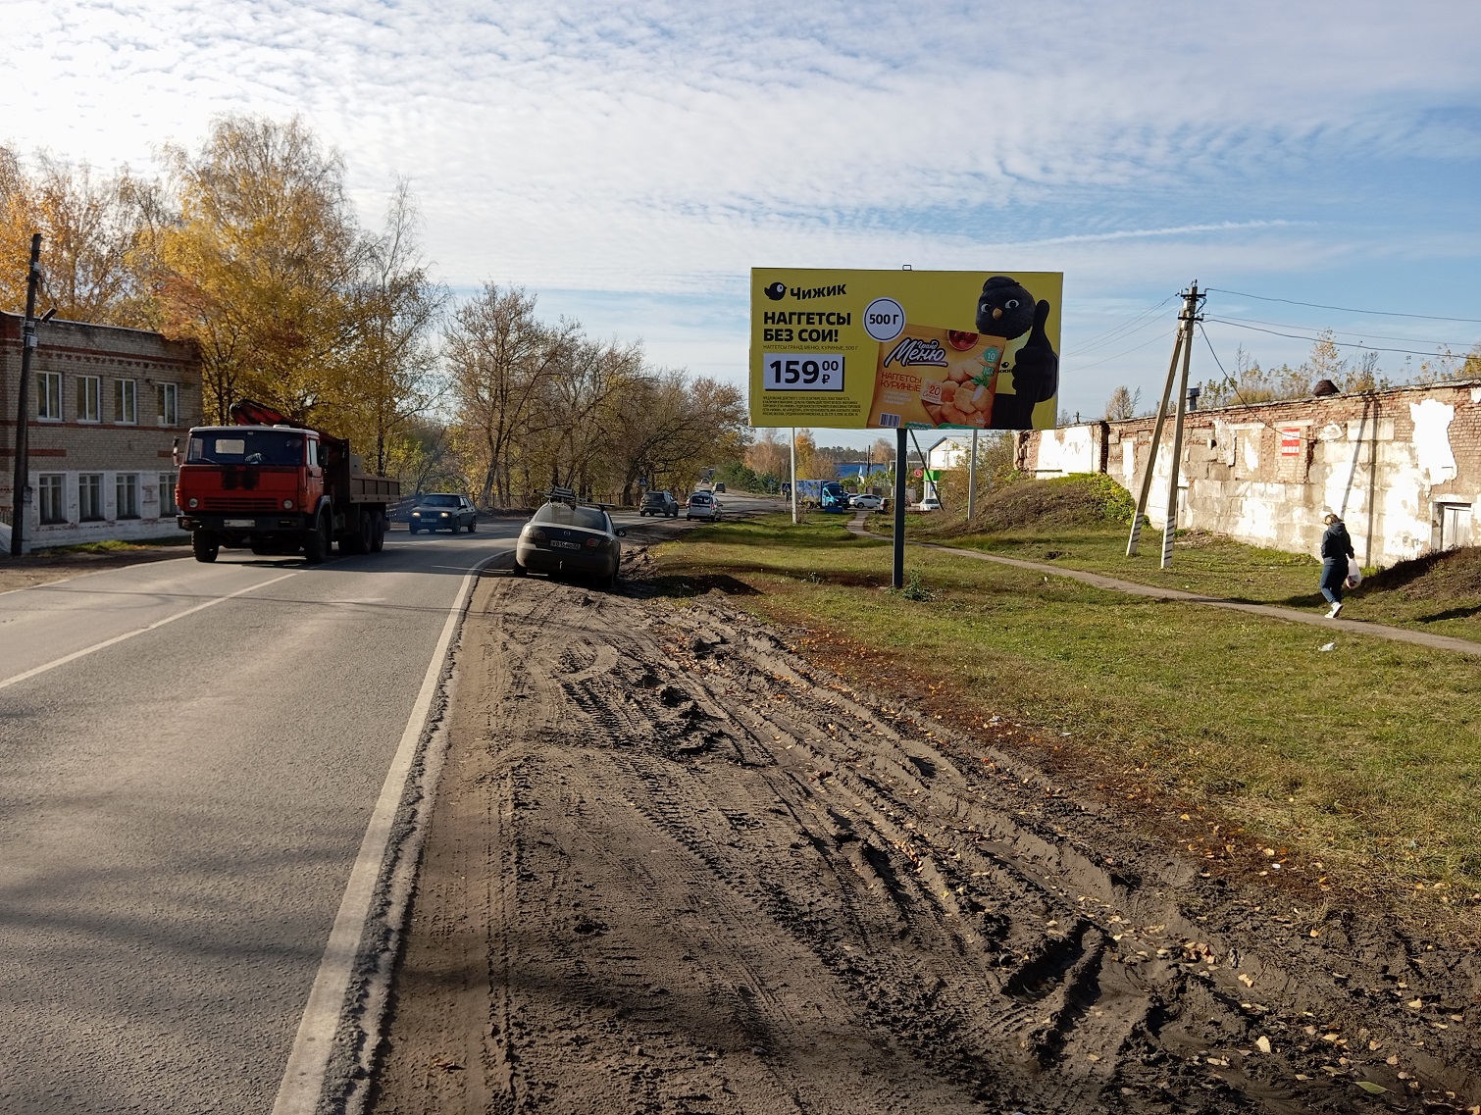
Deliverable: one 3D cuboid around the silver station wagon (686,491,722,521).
[{"bbox_3d":[-2.145,-3.000,70.500,1.730,1.580,4.100,1,4,6],"label":"silver station wagon"}]

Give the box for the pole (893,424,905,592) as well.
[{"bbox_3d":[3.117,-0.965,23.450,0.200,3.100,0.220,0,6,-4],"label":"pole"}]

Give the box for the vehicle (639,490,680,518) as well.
[{"bbox_3d":[-5.198,-3.483,77.500,1.810,1.670,4.340,2,5,9],"label":"vehicle"}]

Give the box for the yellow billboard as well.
[{"bbox_3d":[3.250,-4.060,23.549,6.100,3.070,0.300,0,6,-4],"label":"yellow billboard"}]

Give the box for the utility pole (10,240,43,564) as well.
[{"bbox_3d":[-17.275,-3.866,29.000,0.270,7.800,0.270,6,4,0],"label":"utility pole"}]

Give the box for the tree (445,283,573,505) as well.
[{"bbox_3d":[-12.723,-8.830,67.000,7.000,12.300,7.000,1,4,0],"label":"tree"}]

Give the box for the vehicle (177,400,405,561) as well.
[{"bbox_3d":[-9.952,-1.777,27.400,2.500,3.450,7.700,1,4,-2],"label":"vehicle"}]

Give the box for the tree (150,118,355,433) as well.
[{"bbox_3d":[-21.633,-10.683,53.346,9.000,17.200,8.600,-1,5,-22],"label":"tree"}]

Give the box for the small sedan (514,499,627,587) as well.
[{"bbox_3d":[-3.260,-0.360,23.700,1.800,1.480,4.650,4,4,-5],"label":"small sedan"}]

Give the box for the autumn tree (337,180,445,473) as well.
[{"bbox_3d":[-16.532,-9.809,56.426,5.000,15.100,5.000,-1,5,-16],"label":"autumn tree"}]

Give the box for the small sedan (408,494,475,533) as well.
[{"bbox_3d":[-10.378,-1.559,42.000,1.660,1.410,4.100,0,4,-4],"label":"small sedan"}]

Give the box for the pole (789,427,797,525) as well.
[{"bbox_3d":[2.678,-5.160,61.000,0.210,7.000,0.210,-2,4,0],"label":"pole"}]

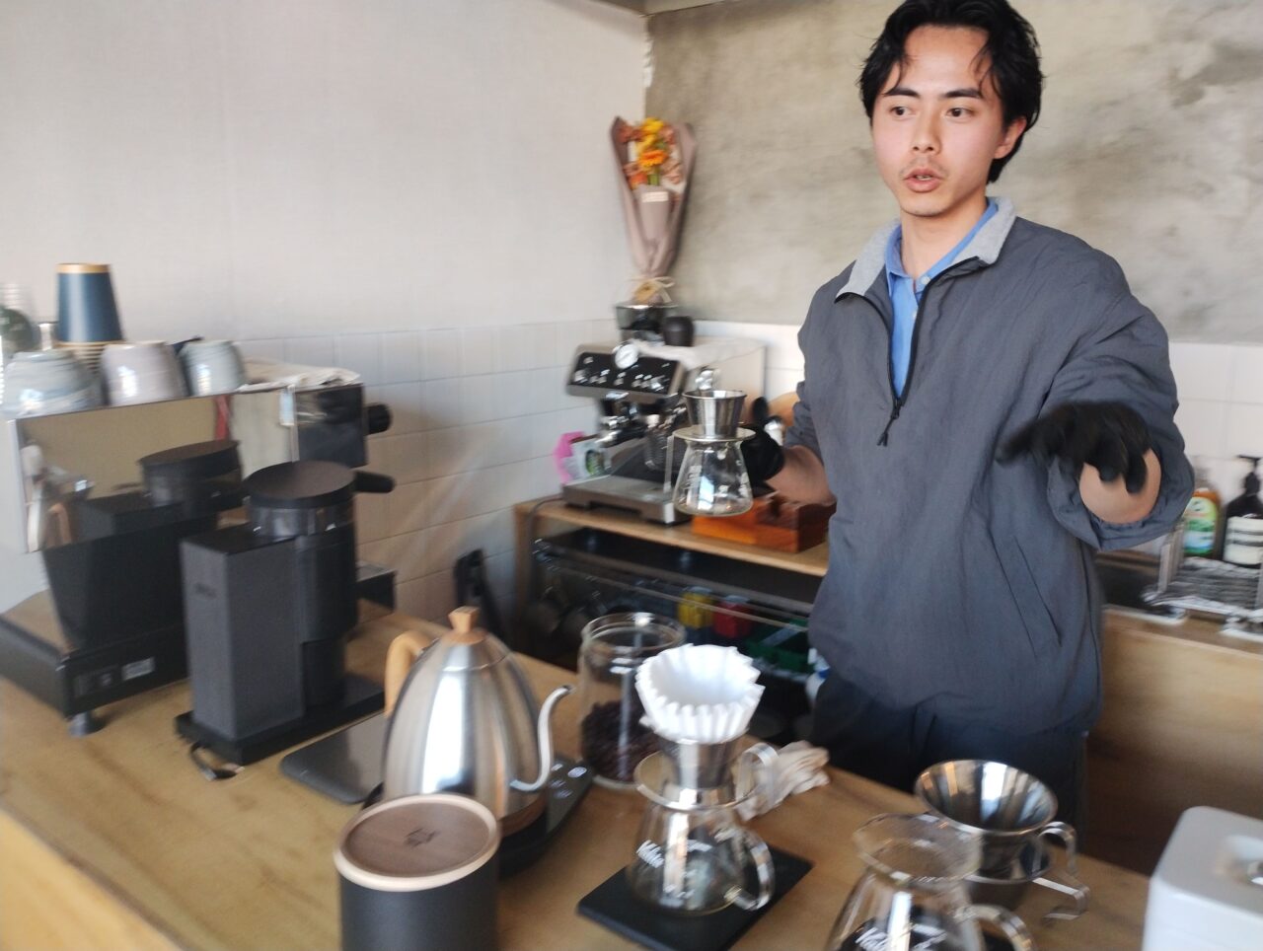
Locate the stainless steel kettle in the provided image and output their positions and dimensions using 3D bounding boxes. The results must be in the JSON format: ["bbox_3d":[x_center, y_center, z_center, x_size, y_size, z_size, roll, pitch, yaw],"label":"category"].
[{"bbox_3d":[-0.153,0.221,0.960,0.270,0.197,0.157,10,15,41],"label":"stainless steel kettle"}]

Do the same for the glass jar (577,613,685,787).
[{"bbox_3d":[0.001,0.246,1.119,0.118,0.156,0.118,0,11,0],"label":"glass jar"}]

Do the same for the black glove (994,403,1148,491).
[{"bbox_3d":[0.401,-0.026,0.920,0.140,0.075,0.140,4,23,17],"label":"black glove"}]

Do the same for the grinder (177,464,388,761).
[{"bbox_3d":[-0.415,0.154,1.220,0.128,0.292,0.203,9,15,38],"label":"grinder"}]

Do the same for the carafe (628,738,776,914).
[{"bbox_3d":[0.059,0.310,0.874,0.129,0.104,0.102,6,13,26],"label":"carafe"}]

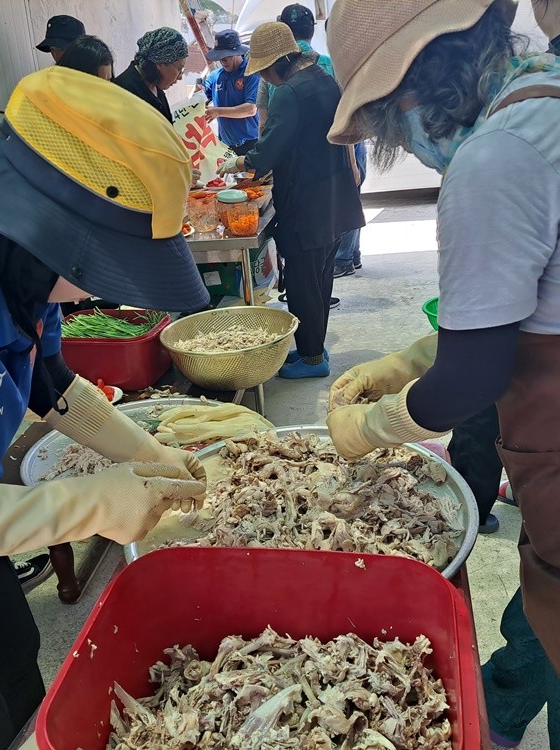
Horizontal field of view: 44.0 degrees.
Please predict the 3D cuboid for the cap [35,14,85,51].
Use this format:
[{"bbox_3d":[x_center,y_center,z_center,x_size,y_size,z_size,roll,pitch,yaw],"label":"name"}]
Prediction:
[{"bbox_3d":[-1.042,-1.669,3.400,0.310,0.160,0.280,-10,19,-17],"label":"cap"}]

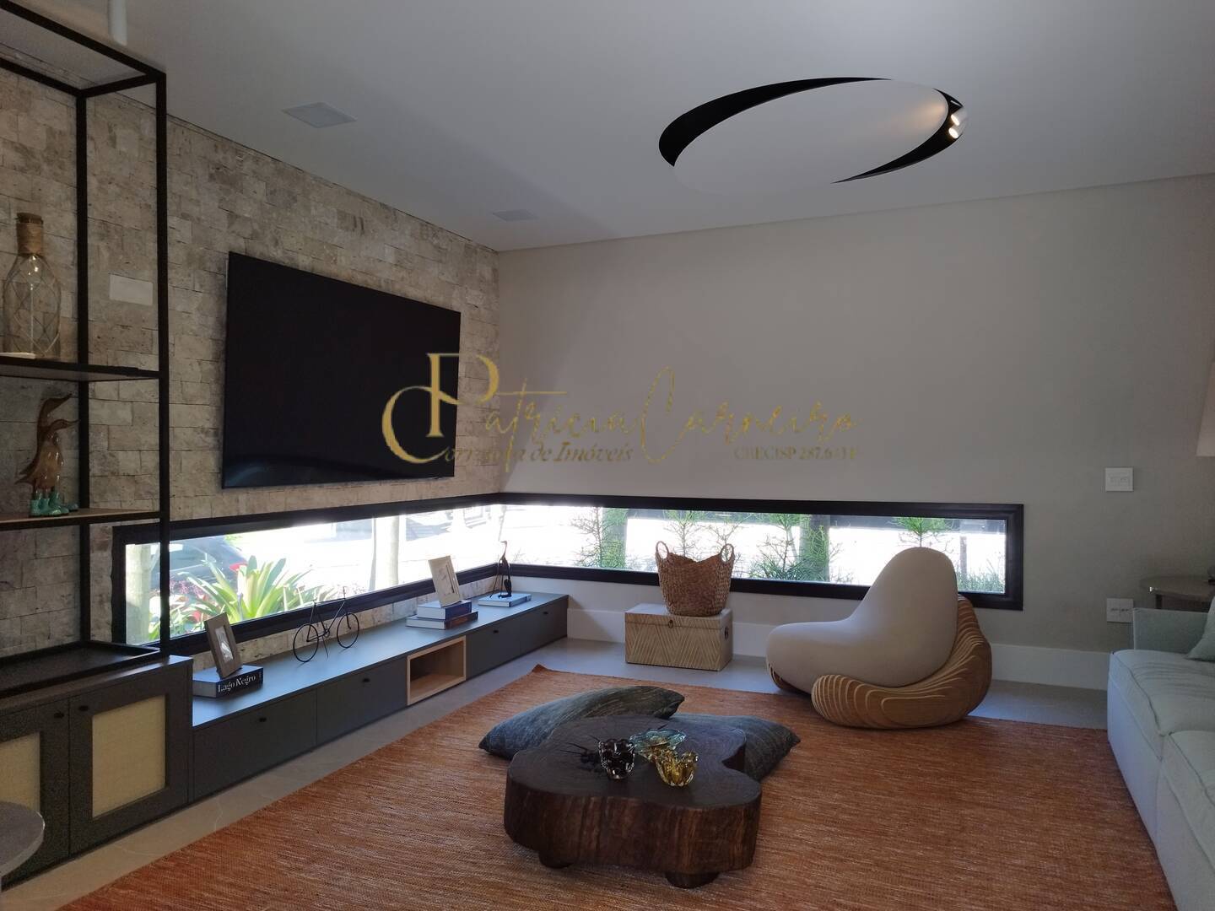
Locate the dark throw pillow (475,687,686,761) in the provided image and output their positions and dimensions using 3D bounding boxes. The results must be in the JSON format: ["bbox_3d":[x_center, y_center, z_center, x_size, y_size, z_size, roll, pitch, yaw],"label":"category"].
[{"bbox_3d":[-0.105,1.092,3.612,0.620,0.200,0.620,-20,-10,40],"label":"dark throw pillow"}]

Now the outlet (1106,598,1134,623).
[{"bbox_3d":[2.711,0.821,4.638,0.122,0.122,0.012,0,0,23],"label":"outlet"}]

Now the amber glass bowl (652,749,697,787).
[{"bbox_3d":[0.205,0.943,2.651,0.135,0.095,0.125,0,0,4],"label":"amber glass bowl"}]

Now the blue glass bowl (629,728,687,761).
[{"bbox_3d":[0.163,0.953,2.876,0.190,0.075,0.165,0,0,3],"label":"blue glass bowl"}]

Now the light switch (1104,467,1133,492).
[{"bbox_3d":[2.705,0.128,4.636,0.122,0.122,0.012,0,0,23],"label":"light switch"}]

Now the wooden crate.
[{"bbox_3d":[0.434,1.096,5.324,0.578,0.299,0.335,0,0,20],"label":"wooden crate"}]

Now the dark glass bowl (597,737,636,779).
[{"bbox_3d":[0.026,0.943,2.711,0.120,0.095,0.118,0,0,0],"label":"dark glass bowl"}]

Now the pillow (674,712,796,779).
[{"bbox_3d":[0.434,1.157,3.506,0.580,0.180,0.580,0,0,27],"label":"pillow"}]

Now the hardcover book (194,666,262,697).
[{"bbox_3d":[-1.610,0.945,3.662,0.222,0.064,0.234,0,0,25],"label":"hardcover book"}]

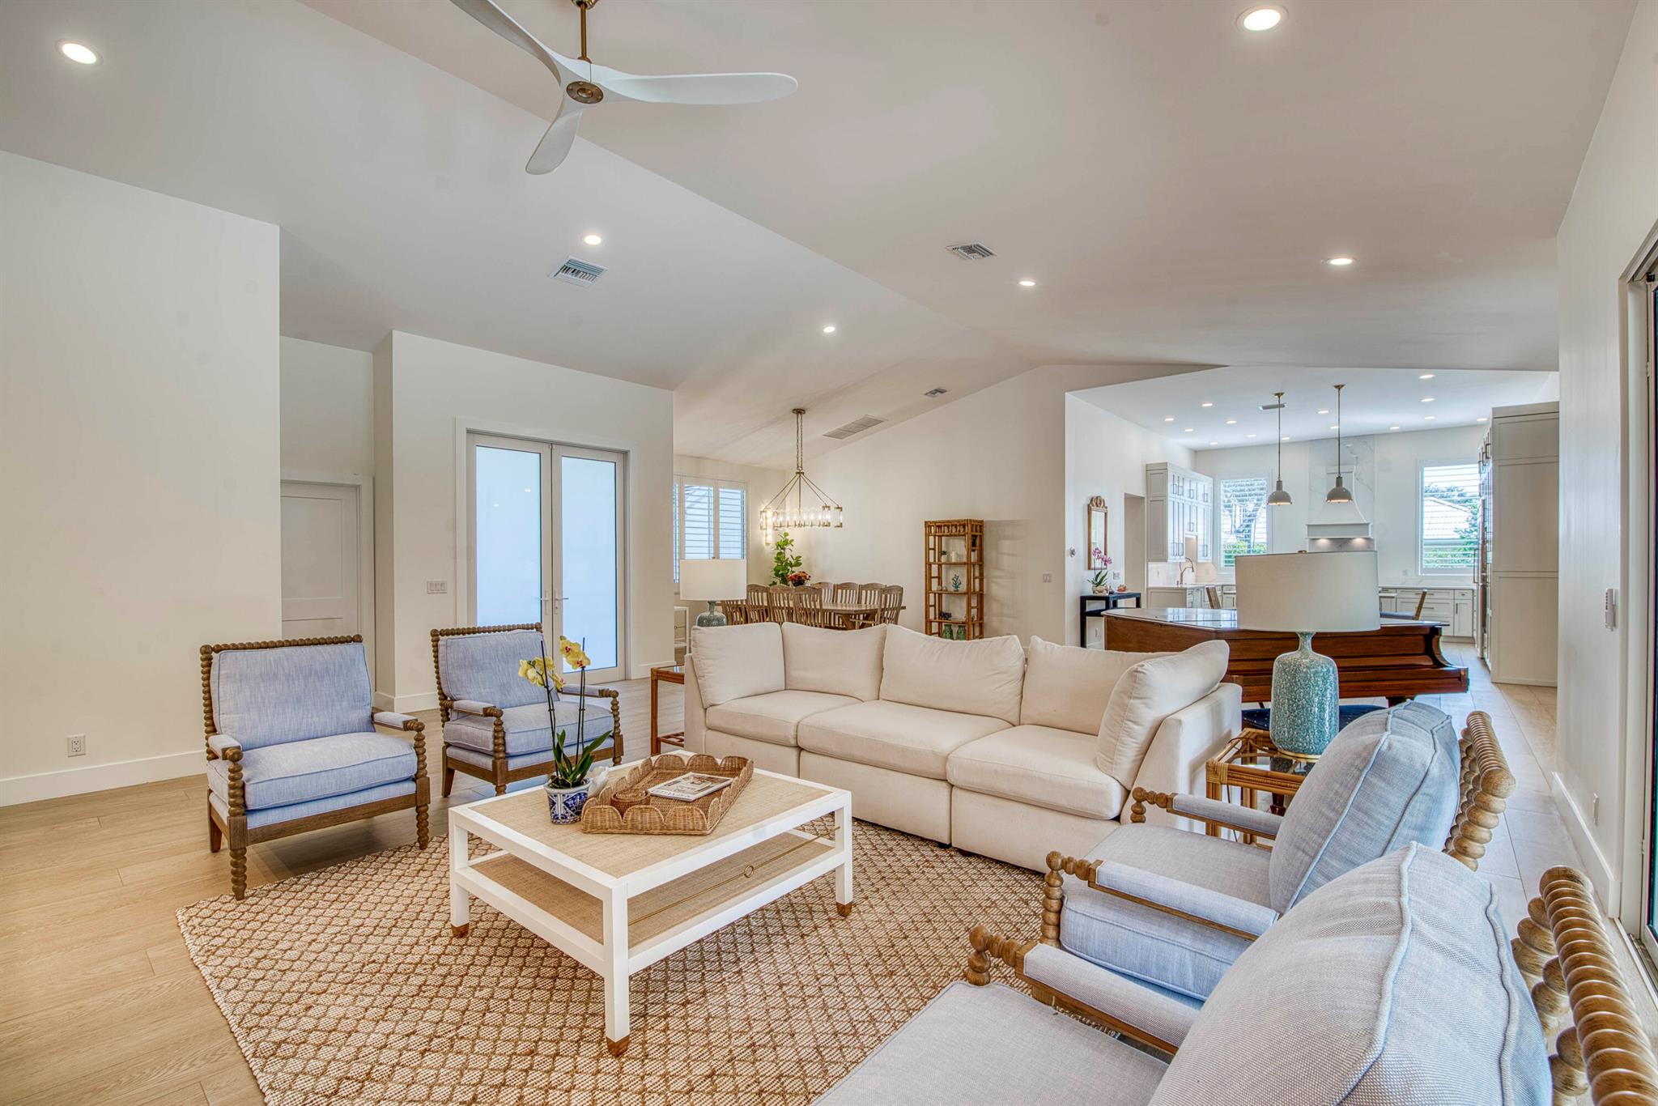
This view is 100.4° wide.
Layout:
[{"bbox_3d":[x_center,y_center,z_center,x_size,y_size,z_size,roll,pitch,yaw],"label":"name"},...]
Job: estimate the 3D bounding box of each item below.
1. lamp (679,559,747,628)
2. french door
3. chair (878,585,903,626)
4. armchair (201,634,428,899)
[{"bbox_3d":[-0.860,0.435,5.120,0.480,0.800,0.480,0,0,0],"label":"lamp"},{"bbox_3d":[-2.902,0.117,7.305,0.100,2.584,1.800,-1,0,39],"label":"french door"},{"bbox_3d":[0.561,0.916,8.248,0.560,1.040,0.480,-1,0,39],"label":"chair"},{"bbox_3d":[-2.470,0.925,3.310,0.910,0.950,0.740,0,0,41],"label":"armchair"}]

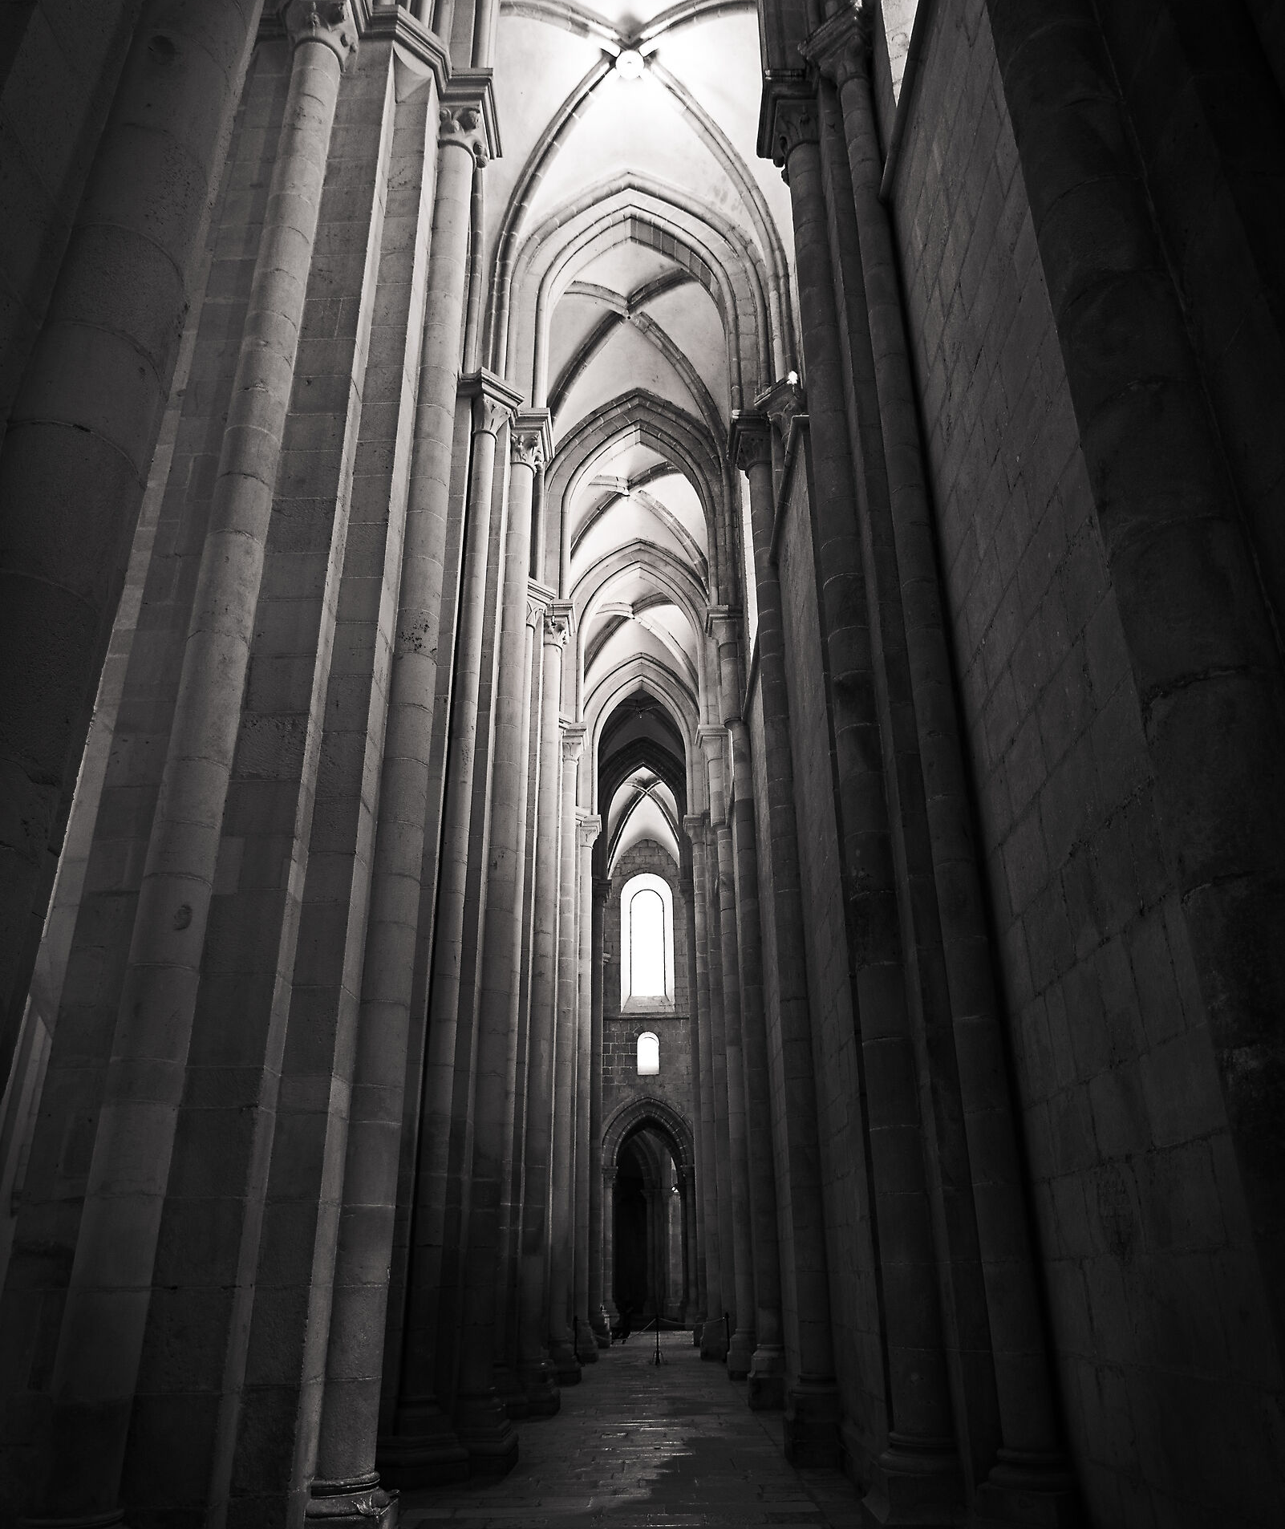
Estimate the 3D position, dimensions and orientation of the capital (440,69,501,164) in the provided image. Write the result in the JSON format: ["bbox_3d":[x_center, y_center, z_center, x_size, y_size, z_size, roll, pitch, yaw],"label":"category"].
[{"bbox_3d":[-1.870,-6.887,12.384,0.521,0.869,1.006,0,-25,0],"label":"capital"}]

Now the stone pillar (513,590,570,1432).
[{"bbox_3d":[-1.578,3.282,19.326,0.568,13.580,1.084,0,-25,0],"label":"stone pillar"}]

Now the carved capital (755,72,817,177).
[{"bbox_3d":[1.576,-6.891,12.365,0.568,0.904,1.006,0,-25,0],"label":"carved capital"}]

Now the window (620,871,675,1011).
[{"bbox_3d":[0.167,6.947,44.492,2.098,5.676,0.600,0,-25,0],"label":"window"}]

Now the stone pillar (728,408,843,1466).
[{"bbox_3d":[1.670,1.076,14.538,0.654,13.580,1.032,0,-25,0],"label":"stone pillar"}]

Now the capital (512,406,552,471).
[{"bbox_3d":[-1.643,-4.688,17.187,0.542,0.869,1.015,0,-25,0],"label":"capital"}]

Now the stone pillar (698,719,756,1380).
[{"bbox_3d":[1.744,5.473,24.138,0.688,13.580,1.032,0,-25,0],"label":"stone pillar"}]

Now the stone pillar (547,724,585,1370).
[{"bbox_3d":[-1.542,5.480,24.126,0.550,13.580,1.084,0,-25,0],"label":"stone pillar"}]

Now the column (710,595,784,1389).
[{"bbox_3d":[1.707,3.274,19.339,0.671,13.580,1.032,0,-25,0],"label":"column"}]

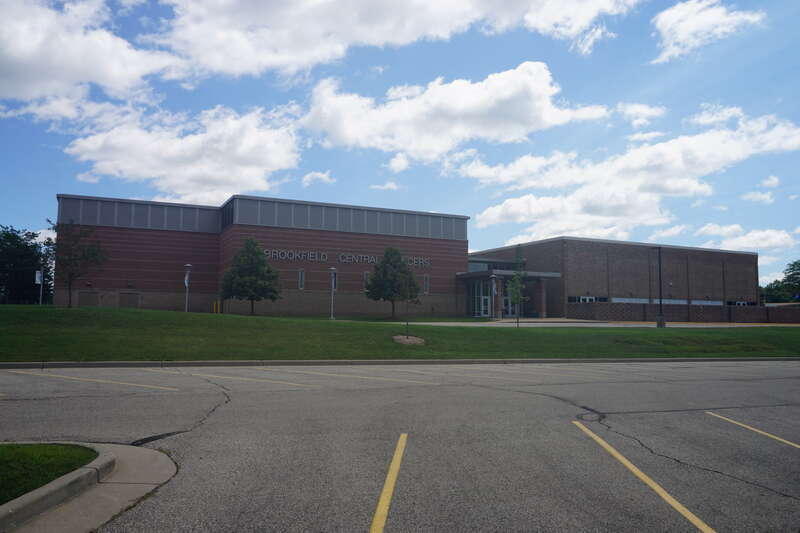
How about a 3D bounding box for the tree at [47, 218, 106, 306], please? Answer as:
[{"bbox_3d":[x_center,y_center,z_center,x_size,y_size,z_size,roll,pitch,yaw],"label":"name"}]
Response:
[{"bbox_3d":[-19.699,-0.122,38.000,3.400,5.350,3.300,2,-4,-27],"label":"tree"}]

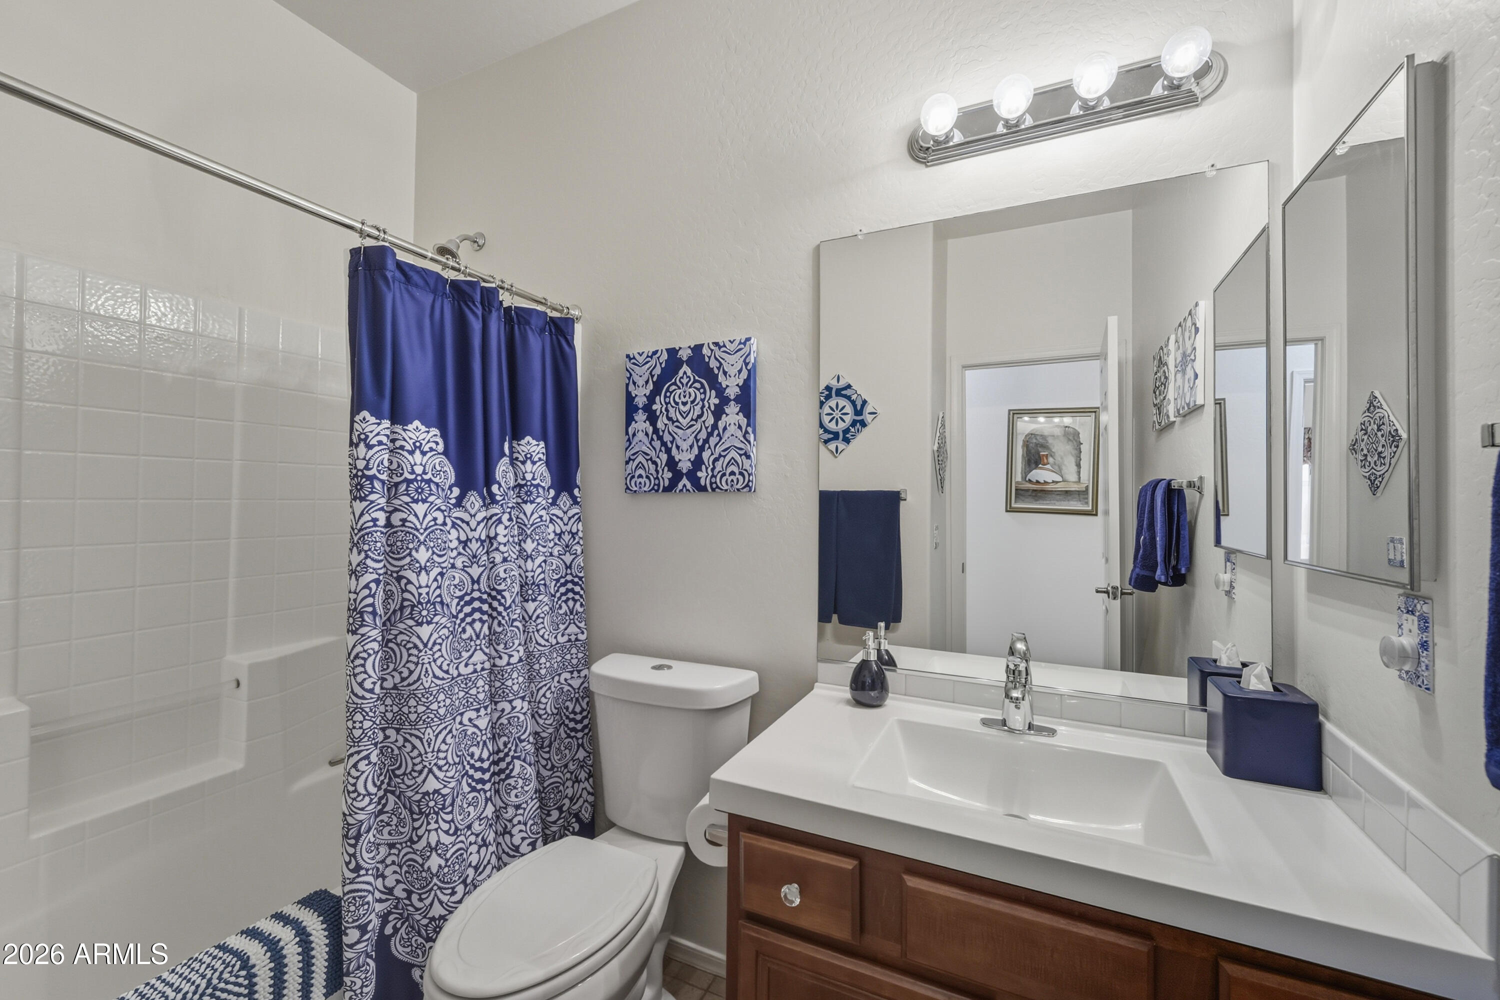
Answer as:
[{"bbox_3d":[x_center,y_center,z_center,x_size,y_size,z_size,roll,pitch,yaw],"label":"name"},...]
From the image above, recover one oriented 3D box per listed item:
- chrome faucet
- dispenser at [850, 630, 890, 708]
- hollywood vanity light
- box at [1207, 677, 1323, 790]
[{"bbox_3d":[0.549,0.400,1.194,0.150,0.168,0.150,0,0,25],"label":"chrome faucet"},{"bbox_3d":[0.286,0.397,1.389,0.092,0.173,0.092,0,0,0],"label":"dispenser"},{"bbox_3d":[0.642,-0.860,1.232,0.617,0.122,0.125,0,0,25],"label":"hollywood vanity light"},{"bbox_3d":[0.920,0.412,1.056,0.133,0.145,0.130,0,0,25],"label":"box"}]

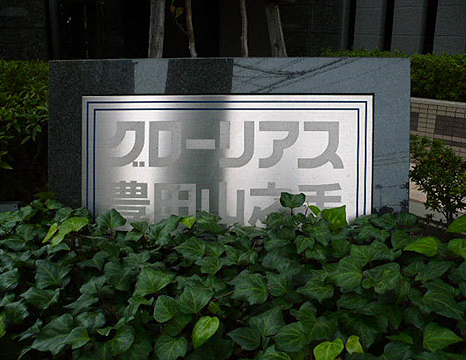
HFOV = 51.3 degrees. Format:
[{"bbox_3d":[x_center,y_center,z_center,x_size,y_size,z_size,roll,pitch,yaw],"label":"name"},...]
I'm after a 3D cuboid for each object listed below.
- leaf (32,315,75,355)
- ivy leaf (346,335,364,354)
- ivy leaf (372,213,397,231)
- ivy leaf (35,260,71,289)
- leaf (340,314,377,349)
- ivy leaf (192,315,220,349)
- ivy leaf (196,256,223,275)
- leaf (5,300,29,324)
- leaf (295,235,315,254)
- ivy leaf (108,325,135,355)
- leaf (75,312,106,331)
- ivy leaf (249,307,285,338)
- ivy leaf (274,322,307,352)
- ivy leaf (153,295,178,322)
[{"bbox_3d":[-0.378,0.322,1.017,0.093,0.020,0.094,-20,34,-9],"label":"leaf"},{"bbox_3d":[0.252,0.341,1.008,0.038,0.012,0.041,16,55,11],"label":"ivy leaf"},{"bbox_3d":[0.527,0.141,1.699,0.091,0.018,0.072,5,49,4],"label":"ivy leaf"},{"bbox_3d":[-0.525,0.277,1.420,0.107,0.025,0.082,35,63,21],"label":"ivy leaf"},{"bbox_3d":[0.286,0.343,1.094,0.079,0.020,0.074,-6,57,-4],"label":"leaf"},{"bbox_3d":[-0.067,0.371,1.180,0.050,0.020,0.085,27,66,20],"label":"ivy leaf"},{"bbox_3d":[-0.060,0.217,1.233,0.069,0.016,0.063,10,42,12],"label":"ivy leaf"},{"bbox_3d":[-0.555,0.341,1.250,0.062,0.030,0.058,11,49,2],"label":"leaf"},{"bbox_3d":[0.221,0.204,1.514,0.062,0.016,0.070,22,64,11],"label":"leaf"},{"bbox_3d":[-0.233,0.334,1.017,0.060,0.016,0.060,20,51,1],"label":"ivy leaf"},{"bbox_3d":[-0.342,0.346,1.170,0.068,0.028,0.072,-7,31,-12],"label":"leaf"},{"bbox_3d":[0.085,0.343,1.171,0.085,0.025,0.094,10,43,11],"label":"ivy leaf"},{"bbox_3d":[0.132,0.364,1.122,0.076,0.022,0.074,0,42,0],"label":"ivy leaf"},{"bbox_3d":[-0.175,0.334,1.260,0.060,0.025,0.071,-34,62,-1],"label":"ivy leaf"}]

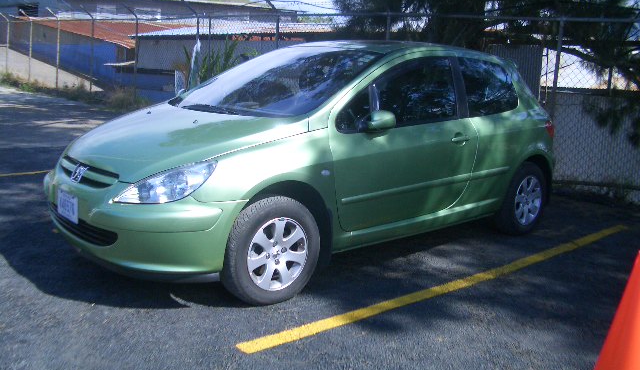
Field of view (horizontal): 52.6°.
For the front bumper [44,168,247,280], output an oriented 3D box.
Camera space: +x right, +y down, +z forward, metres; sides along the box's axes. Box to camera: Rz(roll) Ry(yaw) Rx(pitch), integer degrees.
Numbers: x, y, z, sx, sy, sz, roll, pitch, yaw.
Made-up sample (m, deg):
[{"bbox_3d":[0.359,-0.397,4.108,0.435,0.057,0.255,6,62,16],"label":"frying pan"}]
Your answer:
[{"bbox_3d":[-1.175,0.175,3.748,0.600,0.480,1.700,-7,14,-42],"label":"front bumper"}]

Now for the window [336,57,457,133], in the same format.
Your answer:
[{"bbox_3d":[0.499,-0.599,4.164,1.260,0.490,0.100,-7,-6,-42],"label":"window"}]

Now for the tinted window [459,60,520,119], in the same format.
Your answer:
[{"bbox_3d":[1.252,-0.731,4.855,0.680,0.450,0.100,-9,-5,-46],"label":"tinted window"}]

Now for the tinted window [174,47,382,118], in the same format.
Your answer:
[{"bbox_3d":[-0.283,-0.740,4.381,1.030,0.190,1.420,-37,32,-32],"label":"tinted window"}]

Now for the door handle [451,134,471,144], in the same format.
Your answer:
[{"bbox_3d":[0.967,-0.315,4.444,0.200,0.060,0.050,-7,14,-42],"label":"door handle"}]

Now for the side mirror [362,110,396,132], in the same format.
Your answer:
[{"bbox_3d":[0.308,-0.364,3.719,0.160,0.130,0.200,-7,14,-42],"label":"side mirror"}]

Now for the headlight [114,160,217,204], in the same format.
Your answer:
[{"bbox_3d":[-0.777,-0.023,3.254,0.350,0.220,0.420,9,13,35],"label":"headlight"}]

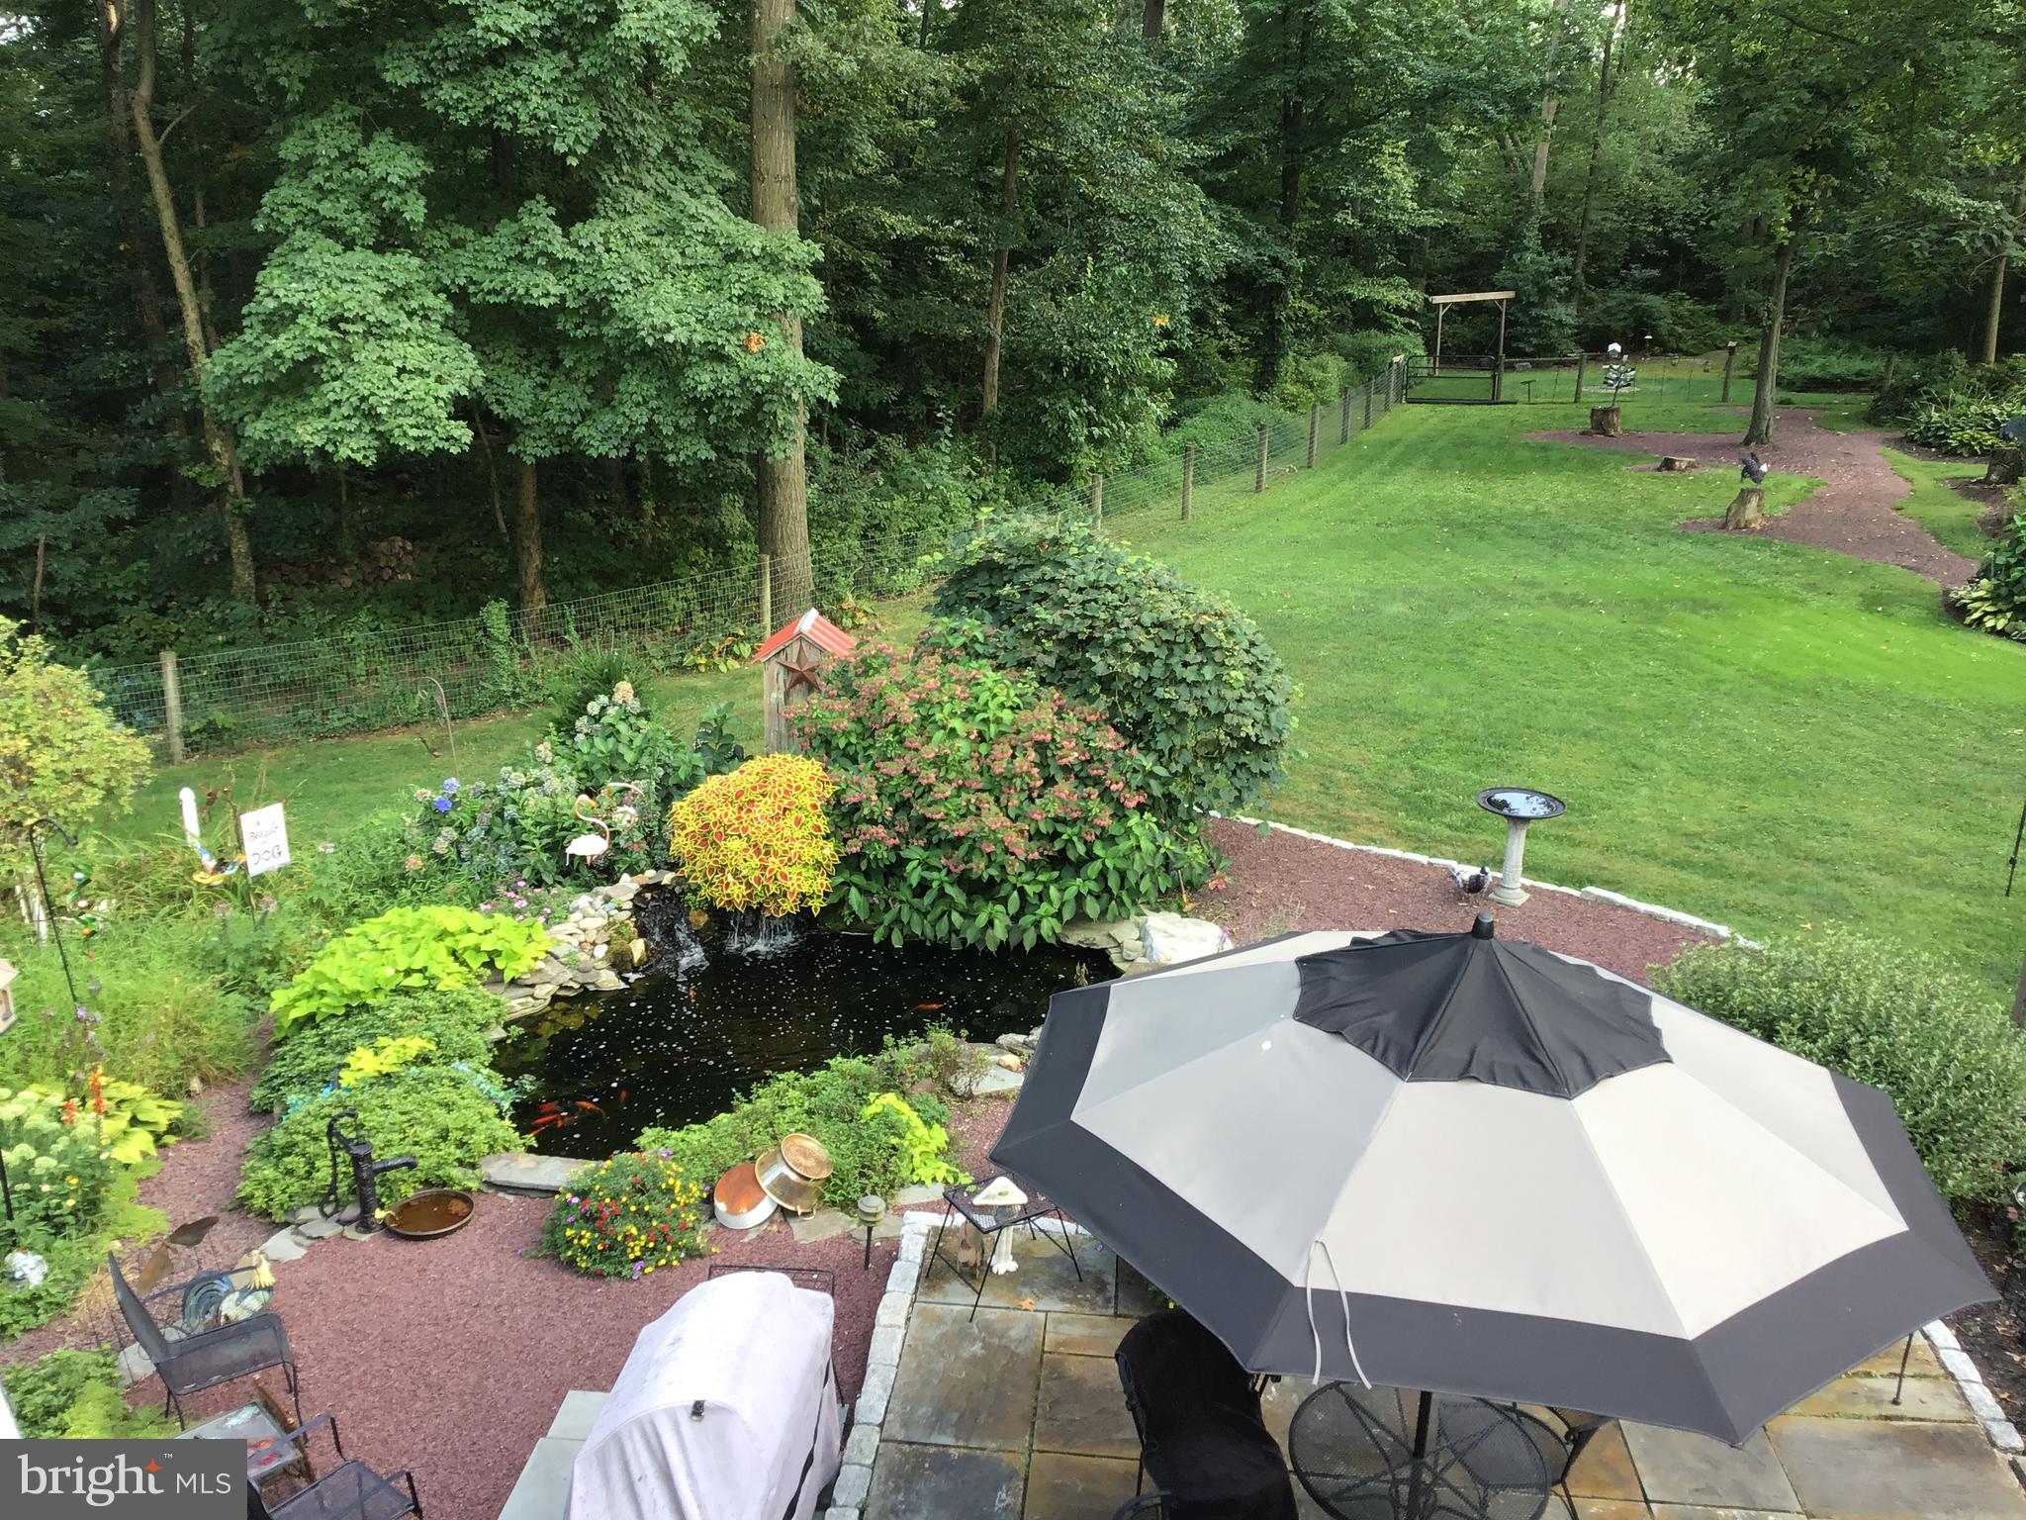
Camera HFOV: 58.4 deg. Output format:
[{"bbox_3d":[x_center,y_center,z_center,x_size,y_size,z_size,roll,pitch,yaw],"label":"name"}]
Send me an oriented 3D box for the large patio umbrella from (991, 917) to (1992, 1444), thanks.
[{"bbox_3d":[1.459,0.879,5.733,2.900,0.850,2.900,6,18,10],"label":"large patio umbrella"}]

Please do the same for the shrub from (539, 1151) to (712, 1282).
[{"bbox_3d":[-1.874,2.107,8.787,0.800,0.430,0.740,-3,19,-13],"label":"shrub"}]

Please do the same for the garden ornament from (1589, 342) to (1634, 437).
[{"bbox_3d":[13.703,-8.454,41.500,0.780,2.150,0.700,5,19,11],"label":"garden ornament"}]

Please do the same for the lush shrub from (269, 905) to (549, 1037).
[{"bbox_3d":[-3.620,1.293,11.004,1.620,0.460,0.920,-6,20,-17],"label":"lush shrub"}]

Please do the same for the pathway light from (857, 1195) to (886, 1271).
[{"bbox_3d":[-0.661,2.198,8.434,0.130,0.385,0.130,2,19,5],"label":"pathway light"}]

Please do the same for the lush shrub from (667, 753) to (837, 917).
[{"bbox_3d":[-1.824,0.527,12.709,1.150,0.950,0.950,-1,19,-8],"label":"lush shrub"}]

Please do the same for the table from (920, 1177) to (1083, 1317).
[{"bbox_3d":[-0.040,2.234,8.440,0.600,0.430,0.420,-11,22,-29],"label":"table"}]

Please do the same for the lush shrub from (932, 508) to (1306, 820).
[{"bbox_3d":[0.820,-0.826,14.930,2.850,2.040,2.450,0,19,0],"label":"lush shrub"}]

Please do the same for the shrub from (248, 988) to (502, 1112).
[{"bbox_3d":[-3.561,1.637,10.117,1.400,0.500,1.000,-5,20,-20],"label":"shrub"}]

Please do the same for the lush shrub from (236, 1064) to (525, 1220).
[{"bbox_3d":[-3.200,1.913,9.398,1.350,0.450,0.920,0,19,0],"label":"lush shrub"}]

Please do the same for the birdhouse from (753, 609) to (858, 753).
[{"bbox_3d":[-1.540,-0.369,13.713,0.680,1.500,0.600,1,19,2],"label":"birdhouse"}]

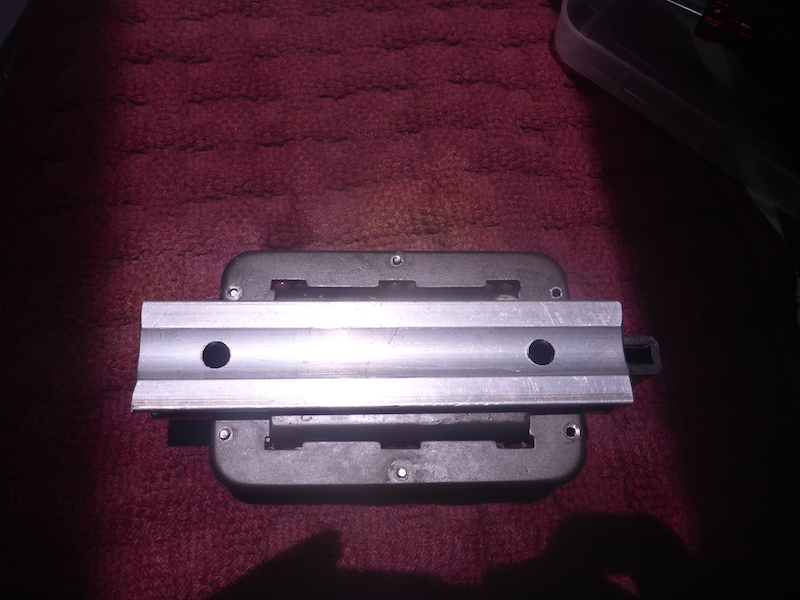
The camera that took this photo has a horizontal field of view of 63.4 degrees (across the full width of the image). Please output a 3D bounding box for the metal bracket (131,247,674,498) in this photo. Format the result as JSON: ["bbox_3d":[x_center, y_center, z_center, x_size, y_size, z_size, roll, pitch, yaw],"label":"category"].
[{"bbox_3d":[0.008,0.031,0.284,0.224,0.056,0.111,0,72,-4],"label":"metal bracket"}]

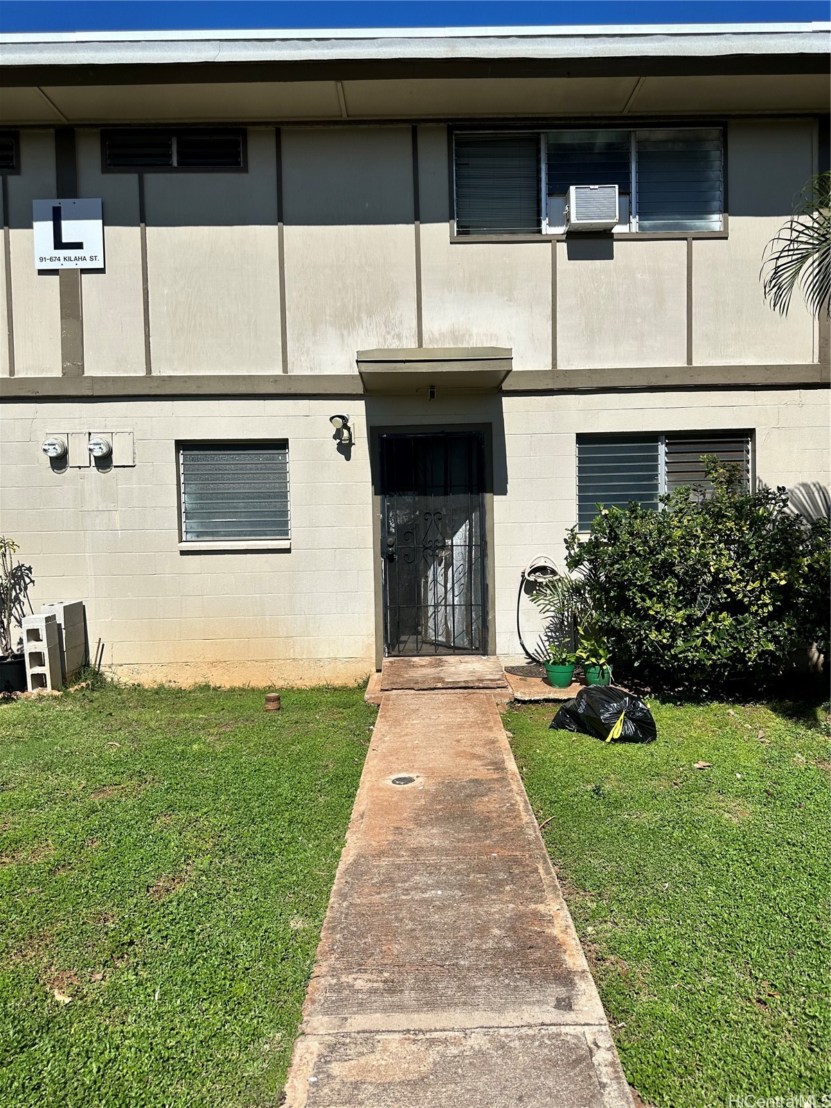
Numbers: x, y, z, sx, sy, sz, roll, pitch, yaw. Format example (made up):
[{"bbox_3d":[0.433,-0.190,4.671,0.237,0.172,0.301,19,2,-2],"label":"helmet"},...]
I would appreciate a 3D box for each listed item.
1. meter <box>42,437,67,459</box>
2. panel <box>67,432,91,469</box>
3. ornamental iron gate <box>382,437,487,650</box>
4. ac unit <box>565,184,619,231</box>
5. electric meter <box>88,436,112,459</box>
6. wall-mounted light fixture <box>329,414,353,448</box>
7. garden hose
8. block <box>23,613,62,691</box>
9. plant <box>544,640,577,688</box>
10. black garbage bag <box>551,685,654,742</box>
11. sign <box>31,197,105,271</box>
[{"bbox_3d":[-3.217,-0.941,6.855,0.176,0.178,0.125,-1,2,-1],"label":"meter"},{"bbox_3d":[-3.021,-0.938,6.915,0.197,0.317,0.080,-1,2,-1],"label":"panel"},{"bbox_3d":[0.163,-0.089,7.024,0.982,2.050,0.060,-1,2,-1],"label":"ornamental iron gate"},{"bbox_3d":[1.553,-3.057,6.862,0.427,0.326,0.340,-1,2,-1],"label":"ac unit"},{"bbox_3d":[-2.813,-0.947,6.859,0.176,0.178,0.125,-1,2,-1],"label":"electric meter"},{"bbox_3d":[-0.658,-1.108,6.854,0.212,0.276,0.200,-1,2,-1],"label":"wall-mounted light fixture"},{"bbox_3d":[1.108,0.504,6.938,0.381,0.968,0.200,-1,2,-1],"label":"garden hose"},{"bbox_3d":[-3.136,0.817,6.468,0.182,0.634,0.210,-1,2,-1],"label":"block"},{"bbox_3d":[1.178,0.886,6.242,0.268,0.374,0.260,-1,2,-1],"label":"plant"},{"bbox_3d":[1.267,1.067,5.301,0.670,0.309,0.520,-1,2,-1],"label":"black garbage bag"},{"bbox_3d":[-3.069,-2.831,6.816,0.609,0.613,0.025,-1,2,-1],"label":"sign"}]

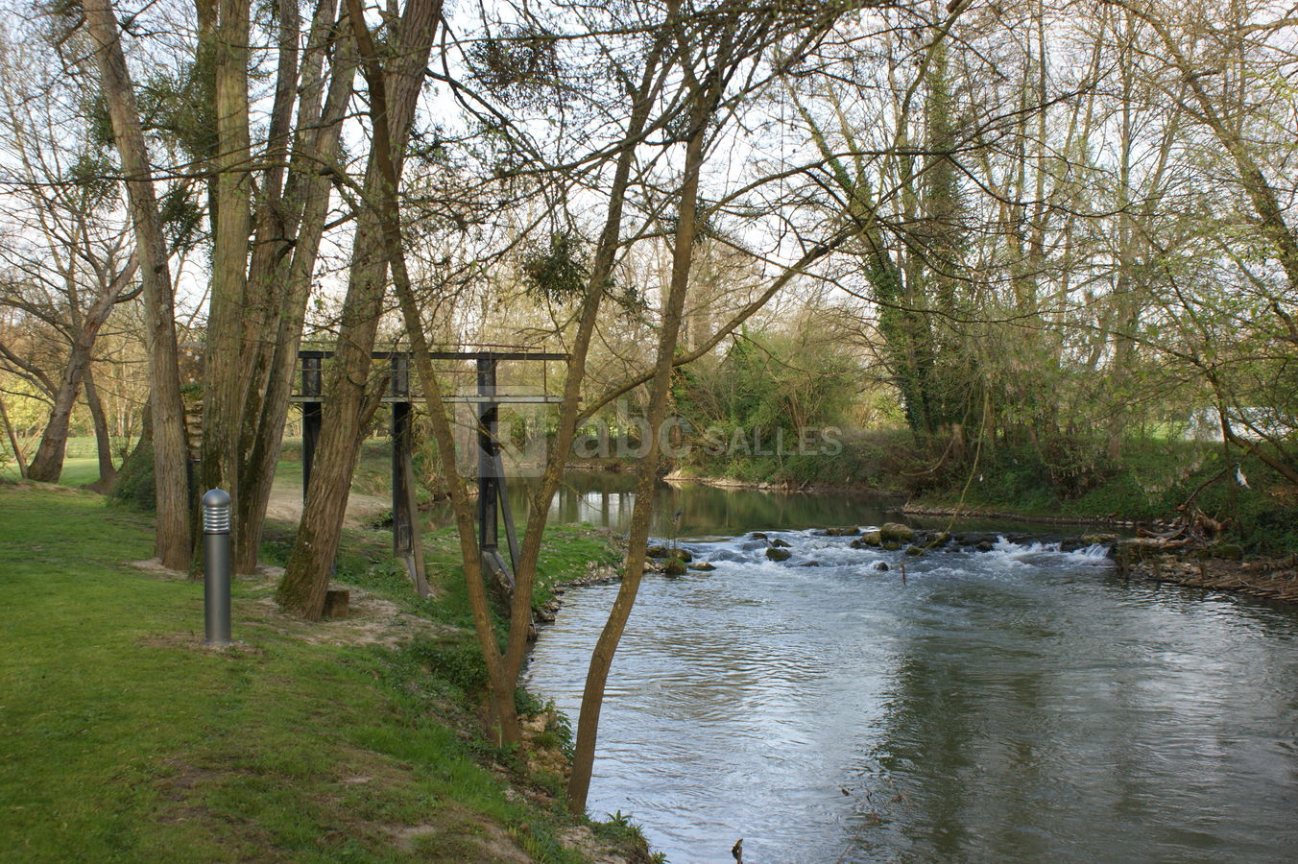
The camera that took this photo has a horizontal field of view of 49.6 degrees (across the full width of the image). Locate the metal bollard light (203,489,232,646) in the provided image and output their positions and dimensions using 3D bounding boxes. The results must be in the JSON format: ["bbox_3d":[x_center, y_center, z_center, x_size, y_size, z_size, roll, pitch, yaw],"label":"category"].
[{"bbox_3d":[-2.794,0.875,9.100,0.185,1.010,0.185,0,0,0],"label":"metal bollard light"}]

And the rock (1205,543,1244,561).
[{"bbox_3d":[9.828,2.043,24.000,0.650,0.300,0.500,0,0,0],"label":"rock"}]

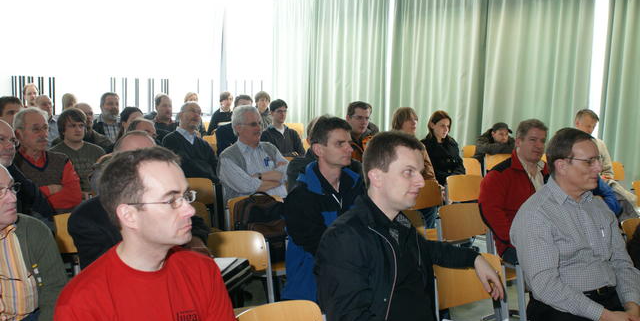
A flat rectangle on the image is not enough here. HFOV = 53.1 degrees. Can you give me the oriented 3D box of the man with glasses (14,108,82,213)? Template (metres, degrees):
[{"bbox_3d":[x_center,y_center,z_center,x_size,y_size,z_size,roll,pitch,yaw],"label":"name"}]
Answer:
[{"bbox_3d":[-1.377,0.413,3.312,0.550,1.310,0.800,-4,10,-35],"label":"man with glasses"}]

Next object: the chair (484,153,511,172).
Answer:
[{"bbox_3d":[1.816,0.383,5.872,0.430,0.830,0.500,-4,10,-35],"label":"chair"}]

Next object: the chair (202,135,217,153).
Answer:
[{"bbox_3d":[-1.173,0.199,6.611,0.430,0.830,0.500,-4,10,-35],"label":"chair"}]

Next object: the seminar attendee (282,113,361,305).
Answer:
[{"bbox_3d":[0.190,0.465,2.873,0.520,1.300,0.820,-6,11,-40],"label":"seminar attendee"}]

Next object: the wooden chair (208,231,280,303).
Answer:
[{"bbox_3d":[-0.294,0.770,2.701,0.430,0.830,0.500,-4,10,-35],"label":"wooden chair"}]

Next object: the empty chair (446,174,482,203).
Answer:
[{"bbox_3d":[1.179,0.523,4.644,0.450,0.800,0.500,-4,10,-33],"label":"empty chair"}]

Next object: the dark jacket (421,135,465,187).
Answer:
[{"bbox_3d":[1.047,0.043,5.482,0.480,0.600,0.420,-6,11,-40],"label":"dark jacket"}]

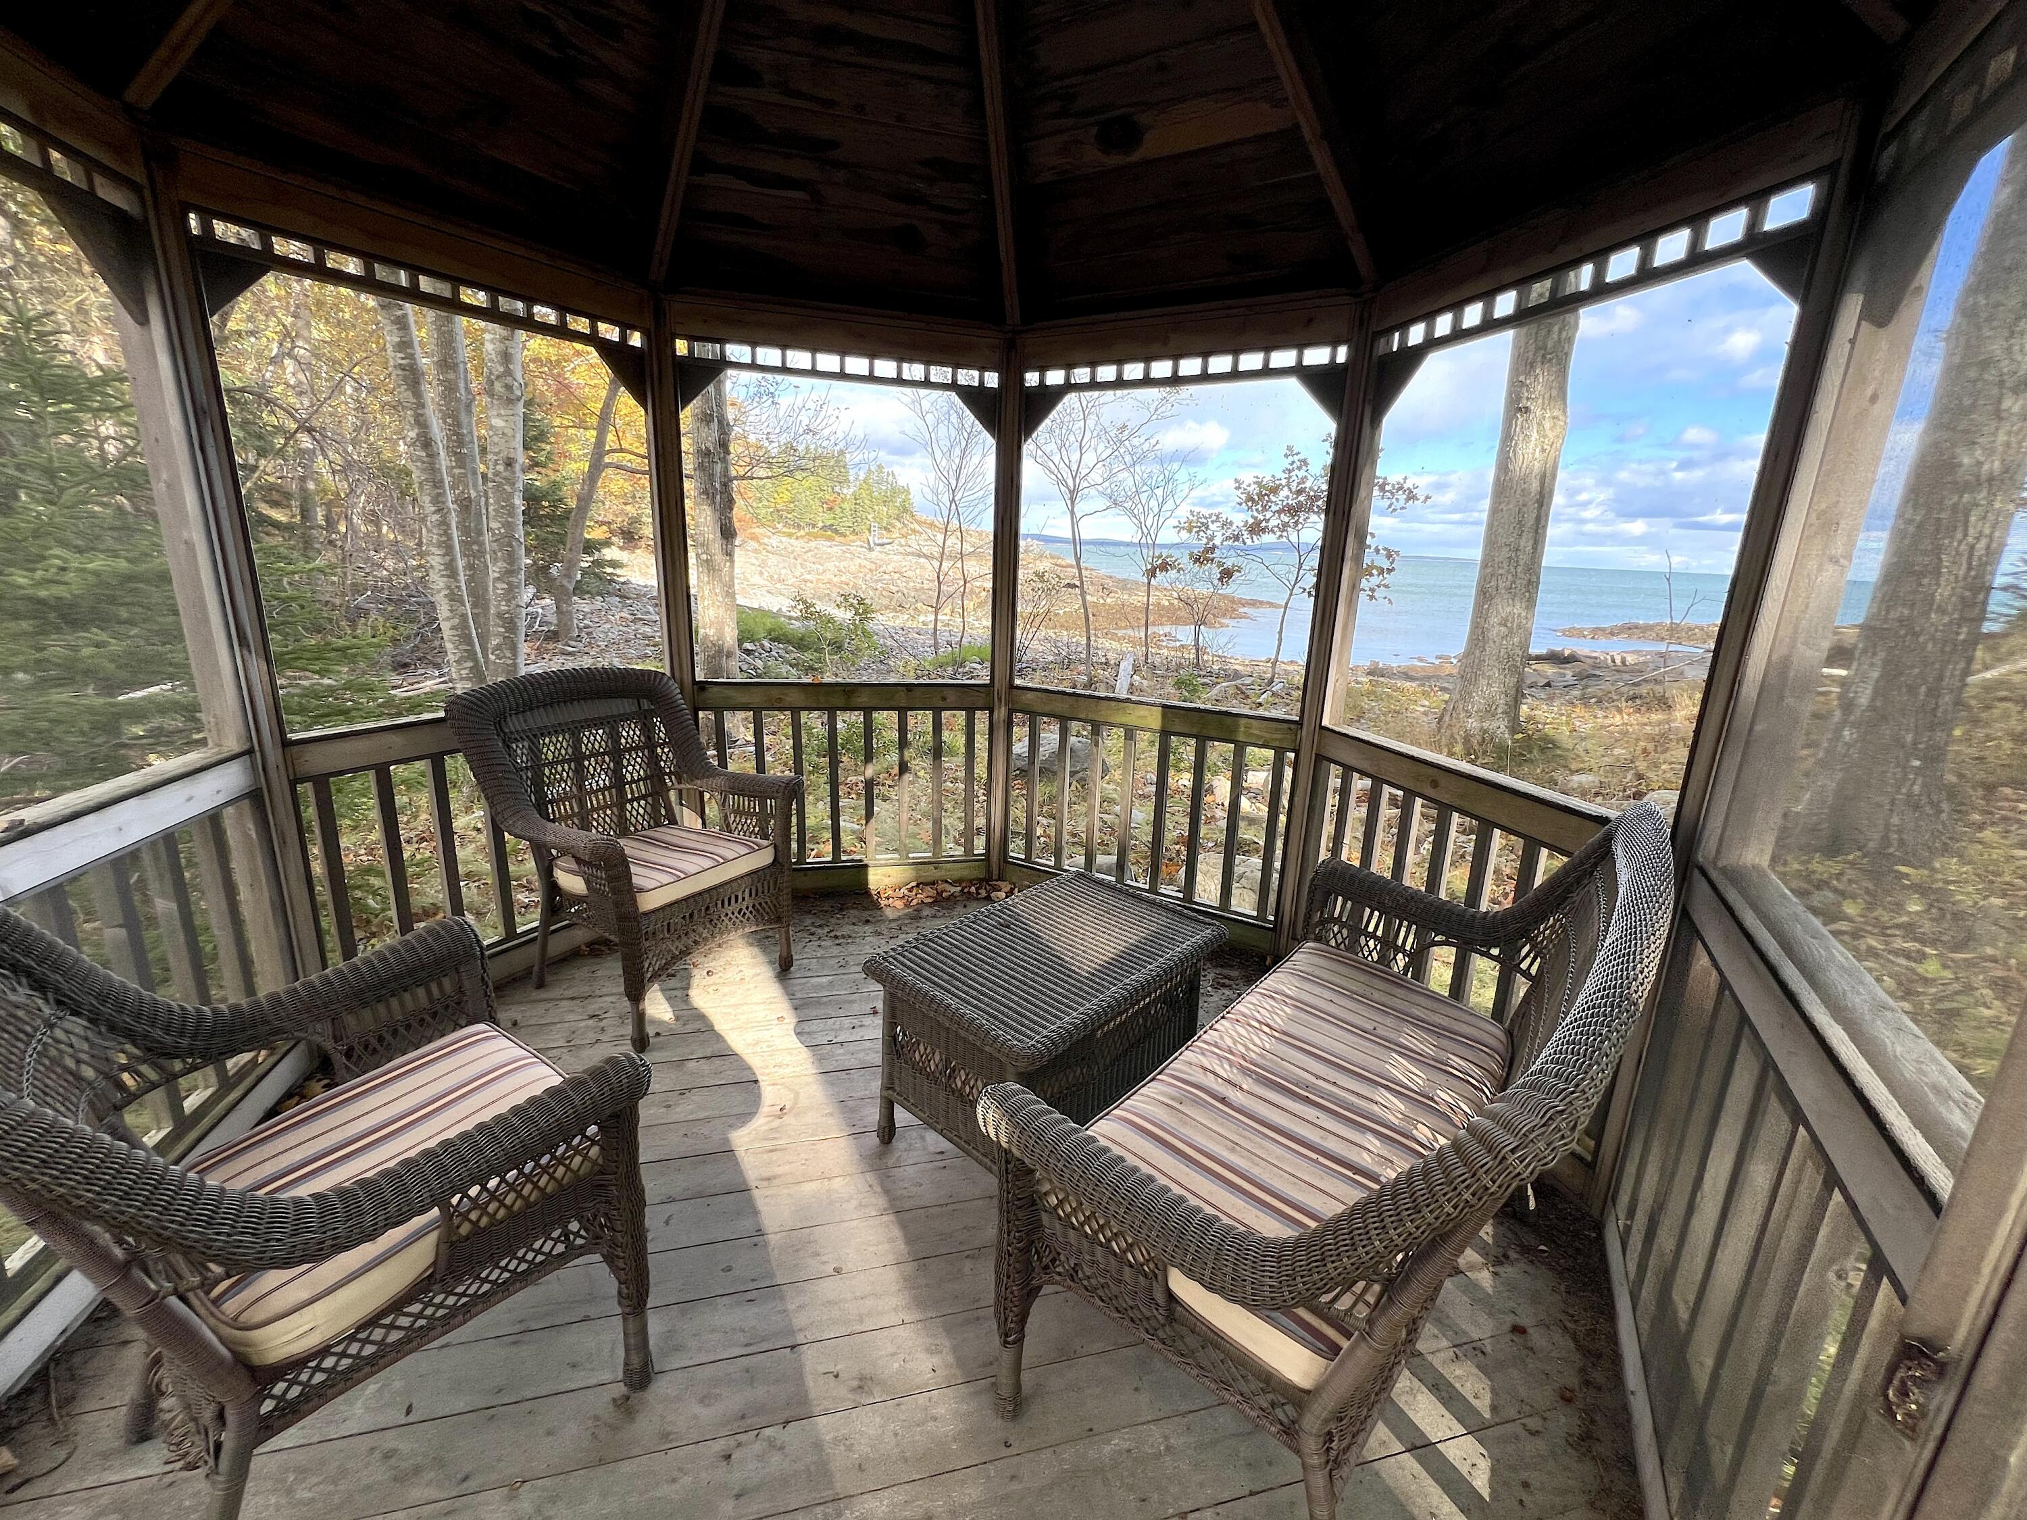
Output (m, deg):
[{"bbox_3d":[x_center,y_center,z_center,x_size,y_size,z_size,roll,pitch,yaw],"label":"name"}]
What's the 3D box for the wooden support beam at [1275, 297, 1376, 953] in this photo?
[{"bbox_3d":[1.116,-0.375,2.772,0.105,2.340,0.105,-9,18,-36],"label":"wooden support beam"}]

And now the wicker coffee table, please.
[{"bbox_3d":[0.109,0.730,2.049,0.550,0.500,0.870,15,19,41],"label":"wicker coffee table"}]

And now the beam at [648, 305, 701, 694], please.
[{"bbox_3d":[-1.354,-0.543,3.073,0.105,2.340,0.105,-9,18,-36],"label":"beam"}]

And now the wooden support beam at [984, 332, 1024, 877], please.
[{"bbox_3d":[-0.047,-0.586,3.418,0.105,2.340,0.105,4,15,7],"label":"wooden support beam"}]

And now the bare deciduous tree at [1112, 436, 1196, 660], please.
[{"bbox_3d":[2.471,-3.586,13.307,1.500,3.759,1.500,5,15,9],"label":"bare deciduous tree"}]

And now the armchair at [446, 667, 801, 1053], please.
[{"bbox_3d":[-1.227,0.270,2.571,0.750,1.030,0.780,11,17,31],"label":"armchair"}]

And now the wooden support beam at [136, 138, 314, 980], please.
[{"bbox_3d":[-1.990,-0.280,1.981,0.105,2.340,0.105,4,15,7],"label":"wooden support beam"}]

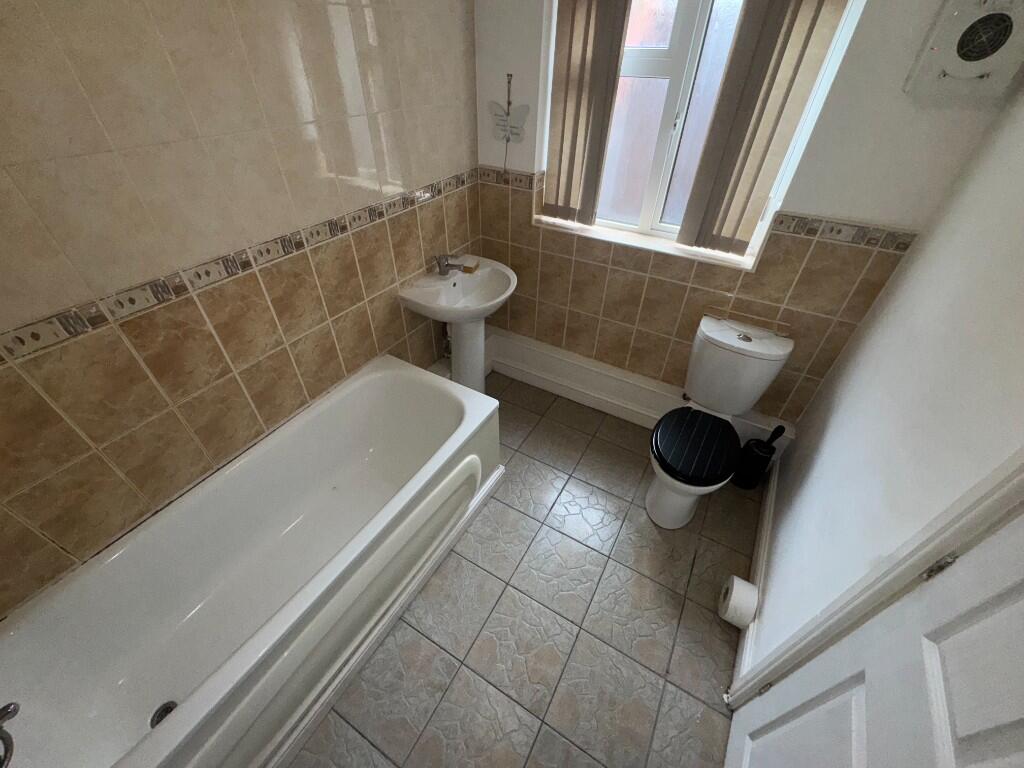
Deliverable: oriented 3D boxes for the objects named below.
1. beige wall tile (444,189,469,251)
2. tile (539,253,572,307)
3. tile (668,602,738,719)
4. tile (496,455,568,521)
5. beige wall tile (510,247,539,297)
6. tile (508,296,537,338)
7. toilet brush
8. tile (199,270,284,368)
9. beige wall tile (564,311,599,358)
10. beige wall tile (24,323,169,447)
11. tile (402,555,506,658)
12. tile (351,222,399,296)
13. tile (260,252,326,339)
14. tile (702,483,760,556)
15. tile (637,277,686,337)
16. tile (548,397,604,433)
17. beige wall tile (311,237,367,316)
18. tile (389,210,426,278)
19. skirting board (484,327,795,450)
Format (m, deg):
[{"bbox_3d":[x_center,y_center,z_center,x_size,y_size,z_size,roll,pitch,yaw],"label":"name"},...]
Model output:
[{"bbox_3d":[-0.294,-0.876,2.229,0.010,0.301,0.200,21,44,23],"label":"beige wall tile"},{"bbox_3d":[0.245,-0.586,2.336,0.196,0.297,0.010,21,43,22],"label":"tile"},{"bbox_3d":[0.738,1.018,1.575,0.215,0.010,0.329,21,43,22],"label":"tile"},{"bbox_3d":[0.090,0.524,2.140,0.327,0.010,0.327,21,43,23],"label":"tile"},{"bbox_3d":[0.073,-0.657,2.439,0.200,0.300,0.010,21,43,23],"label":"beige wall tile"},{"bbox_3d":[0.070,-0.435,2.622,0.200,0.268,0.010,21,43,23],"label":"tile"},{"bbox_3d":[1.219,0.341,2.051,0.138,0.413,0.135,21,43,23],"label":"toilet brush"},{"bbox_3d":[-0.889,-0.208,1.380,0.010,0.297,0.196,21,43,22],"label":"tile"},{"bbox_3d":[0.422,-0.302,2.478,0.200,0.277,0.010,21,44,23],"label":"beige wall tile"},{"bbox_3d":[-1.119,0.011,1.137,0.010,0.302,0.202,21,43,22],"label":"beige wall tile"},{"bbox_3d":[-0.242,0.892,1.707,0.325,0.010,0.329,21,43,22],"label":"tile"},{"bbox_3d":[-0.596,-0.543,1.808,0.010,0.300,0.200,21,43,23],"label":"tile"},{"bbox_3d":[-0.789,-0.317,1.514,0.010,0.297,0.196,21,43,22],"label":"tile"},{"bbox_3d":[1.071,0.655,2.023,0.215,0.010,0.329,21,43,22],"label":"tile"},{"bbox_3d":[0.773,-0.393,2.136,0.200,0.301,0.010,21,44,23],"label":"tile"},{"bbox_3d":[0.374,0.191,2.450,0.317,0.010,0.190,21,43,22],"label":"tile"},{"bbox_3d":[-0.702,-0.434,1.683,0.010,0.301,0.201,21,43,23],"label":"beige wall tile"},{"bbox_3d":[-0.500,-0.660,1.965,0.010,0.302,0.202,21,43,22],"label":"tile"},{"bbox_3d":[0.619,0.037,2.517,1.858,0.279,0.127,21,43,23],"label":"skirting board"}]

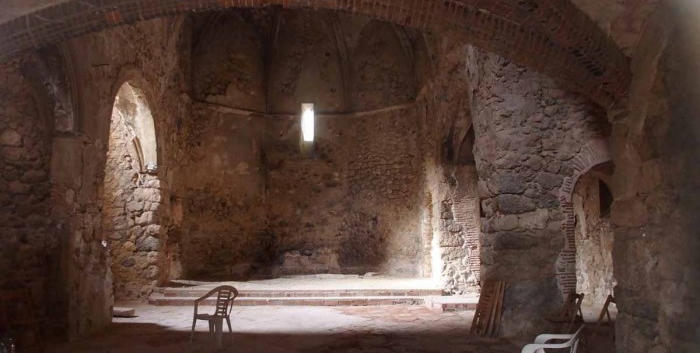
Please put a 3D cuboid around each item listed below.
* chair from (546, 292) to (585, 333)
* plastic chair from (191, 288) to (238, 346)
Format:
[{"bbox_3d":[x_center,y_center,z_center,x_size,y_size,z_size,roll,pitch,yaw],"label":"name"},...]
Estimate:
[{"bbox_3d":[3.060,2.053,7.928,0.520,0.800,0.430,0,-6,-2],"label":"chair"},{"bbox_3d":[-2.030,2.113,8.589,0.570,0.820,0.560,-3,-7,23],"label":"plastic chair"}]

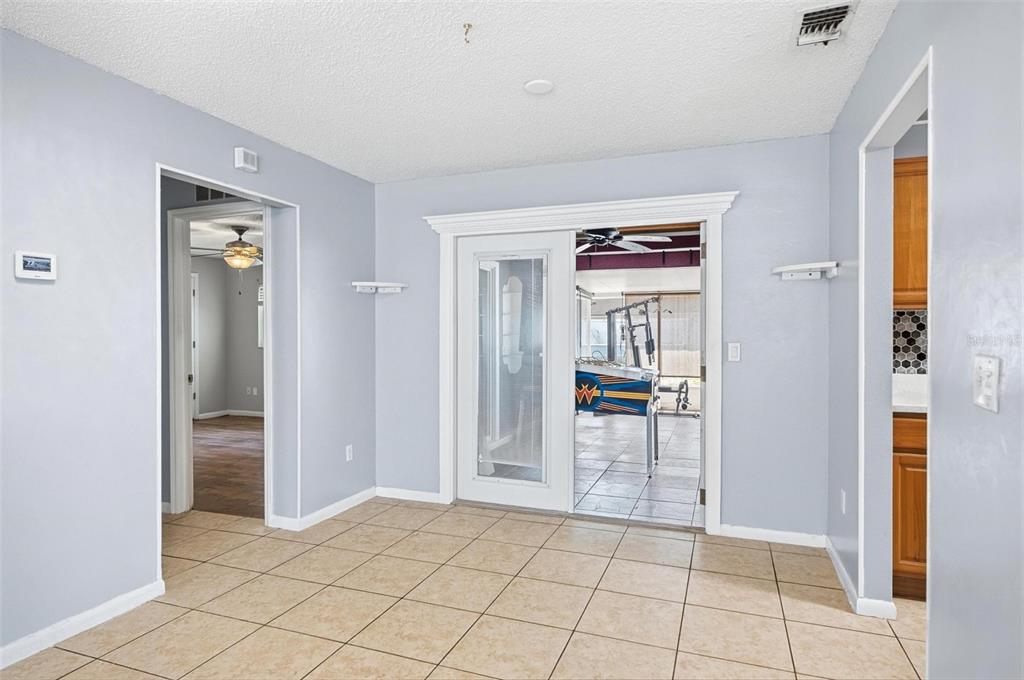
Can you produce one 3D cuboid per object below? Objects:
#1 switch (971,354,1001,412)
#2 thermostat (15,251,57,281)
[{"bbox_3d":[1.070,0.098,1.211,0.015,0.114,0.123,0,1,22],"label":"switch"},{"bbox_3d":[-1.895,-0.294,2.146,0.028,0.105,0.137,0,1,22],"label":"thermostat"}]

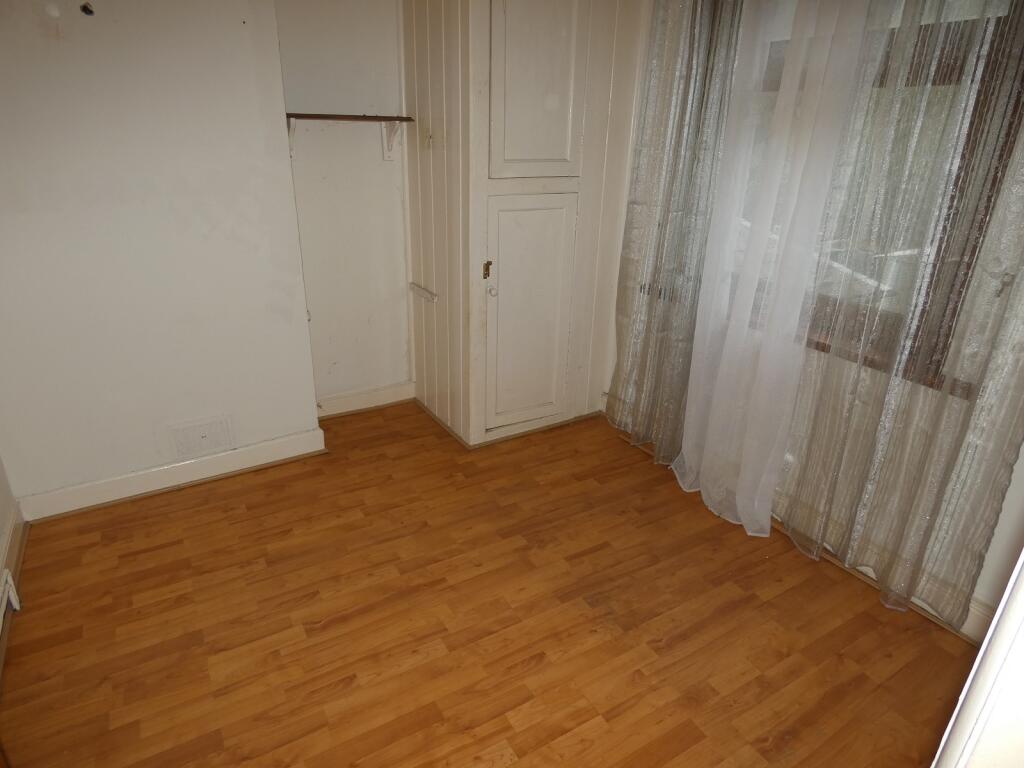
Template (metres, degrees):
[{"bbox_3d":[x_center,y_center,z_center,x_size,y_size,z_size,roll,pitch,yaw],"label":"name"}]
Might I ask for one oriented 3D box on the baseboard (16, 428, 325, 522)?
[{"bbox_3d":[-1.391,0.380,2.553,1.152,0.101,0.022,-12,27,-29],"label":"baseboard"}]

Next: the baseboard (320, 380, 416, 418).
[{"bbox_3d":[-0.824,0.082,3.260,0.613,0.115,0.022,-12,27,-29],"label":"baseboard"}]

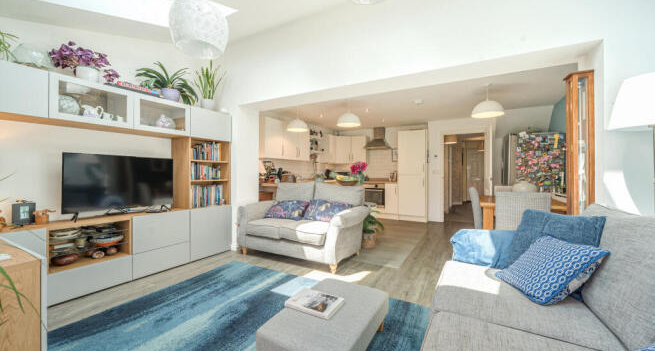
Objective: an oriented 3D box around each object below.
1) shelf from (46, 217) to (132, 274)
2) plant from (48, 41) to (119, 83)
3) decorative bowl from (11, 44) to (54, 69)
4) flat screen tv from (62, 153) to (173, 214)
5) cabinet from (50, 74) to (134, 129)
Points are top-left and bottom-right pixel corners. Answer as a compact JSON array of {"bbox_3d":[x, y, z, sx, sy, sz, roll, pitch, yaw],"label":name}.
[{"bbox_3d":[-2.295,0.627,2.283,0.400,0.385,0.580,0,0,32],"label":"shelf"},{"bbox_3d":[-2.287,-1.030,2.239,0.370,0.370,0.460,0,0,32],"label":"plant"},{"bbox_3d":[-2.447,-0.950,1.967,0.240,0.200,0.240,0,0,32],"label":"decorative bowl"},{"bbox_3d":[-2.206,0.089,2.609,0.090,0.590,0.970,0,0,29],"label":"flat screen tv"},{"bbox_3d":[-2.334,-0.661,2.295,0.410,0.390,0.600,0,0,29],"label":"cabinet"}]

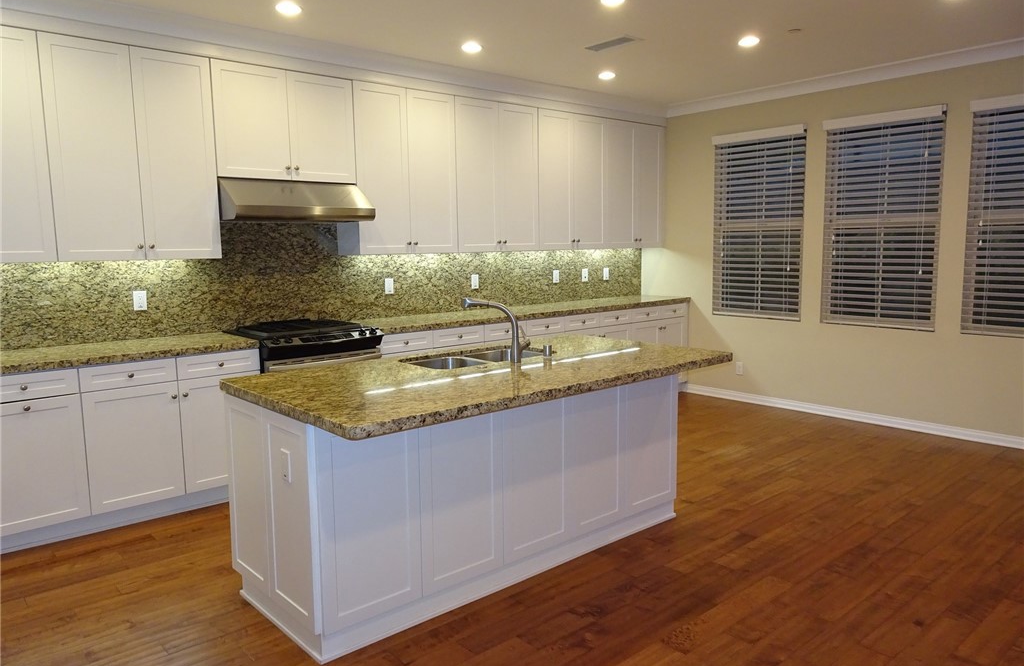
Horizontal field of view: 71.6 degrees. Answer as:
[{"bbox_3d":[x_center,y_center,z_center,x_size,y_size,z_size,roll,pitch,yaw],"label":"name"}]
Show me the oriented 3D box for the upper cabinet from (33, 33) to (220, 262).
[{"bbox_3d":[-2.140,-0.986,3.984,0.834,1.142,0.320,-7,9,-40],"label":"upper cabinet"}]

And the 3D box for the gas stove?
[{"bbox_3d":[-1.322,0.441,4.603,0.780,0.952,0.725,-7,9,-40],"label":"gas stove"}]

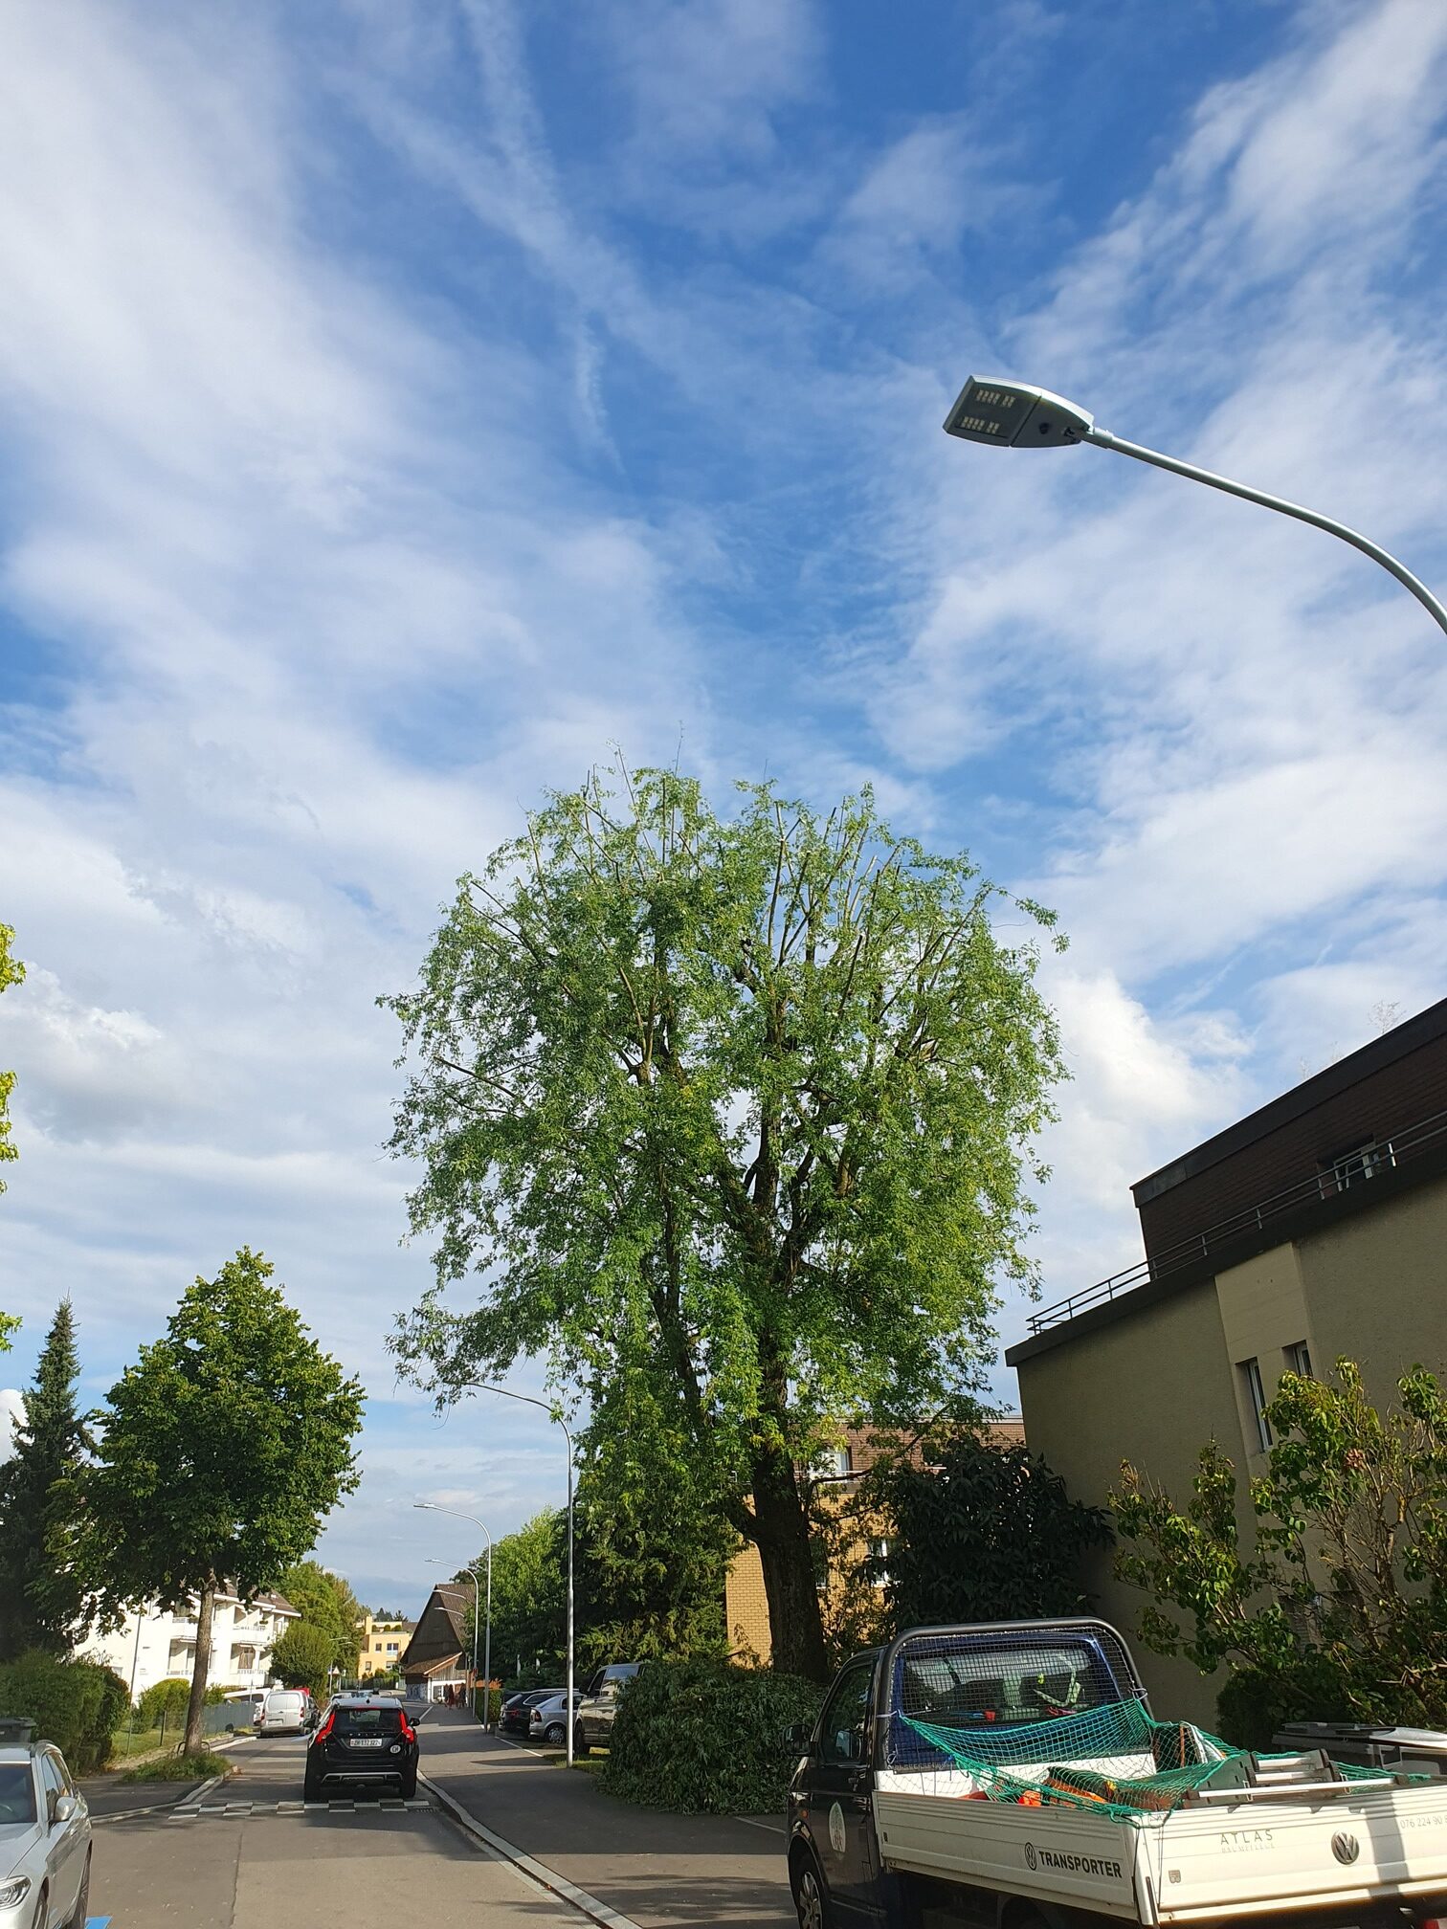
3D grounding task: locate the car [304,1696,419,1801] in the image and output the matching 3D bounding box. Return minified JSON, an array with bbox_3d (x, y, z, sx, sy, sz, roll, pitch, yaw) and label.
[{"bbox_3d":[-6.613,14.219,26.418,1.880,1.540,4.630,4,-27,-12],"label":"car"}]

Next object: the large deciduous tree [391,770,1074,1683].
[{"bbox_3d":[0.085,4.566,28.392,12.975,20.080,12.975,4,-27,-12],"label":"large deciduous tree"}]

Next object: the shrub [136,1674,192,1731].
[{"bbox_3d":[-22.662,30.210,58.939,2.275,2.242,2.275,4,-27,-12],"label":"shrub"}]

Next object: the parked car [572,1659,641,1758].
[{"bbox_3d":[-2.050,18.445,35.862,1.900,1.930,4.800,13,-30,-28],"label":"parked car"}]

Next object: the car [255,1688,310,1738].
[{"bbox_3d":[-18.842,32.473,62.831,1.810,1.820,4.400,2,-27,-10],"label":"car"}]

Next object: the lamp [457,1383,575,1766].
[{"bbox_3d":[-4.765,13.818,33.209,2.750,8.100,0.350,4,-27,-12],"label":"lamp"}]

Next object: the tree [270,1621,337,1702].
[{"bbox_3d":[-23.222,39.130,79.966,3.484,5.312,3.484,4,-27,-12],"label":"tree"}]

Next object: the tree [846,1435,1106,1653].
[{"bbox_3d":[3.326,8.260,18.475,3.347,4.468,3.347,4,-27,-12],"label":"tree"}]

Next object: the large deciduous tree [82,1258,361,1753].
[{"bbox_3d":[-13.641,14.386,39.606,7.127,13.400,7.127,4,-27,-12],"label":"large deciduous tree"}]

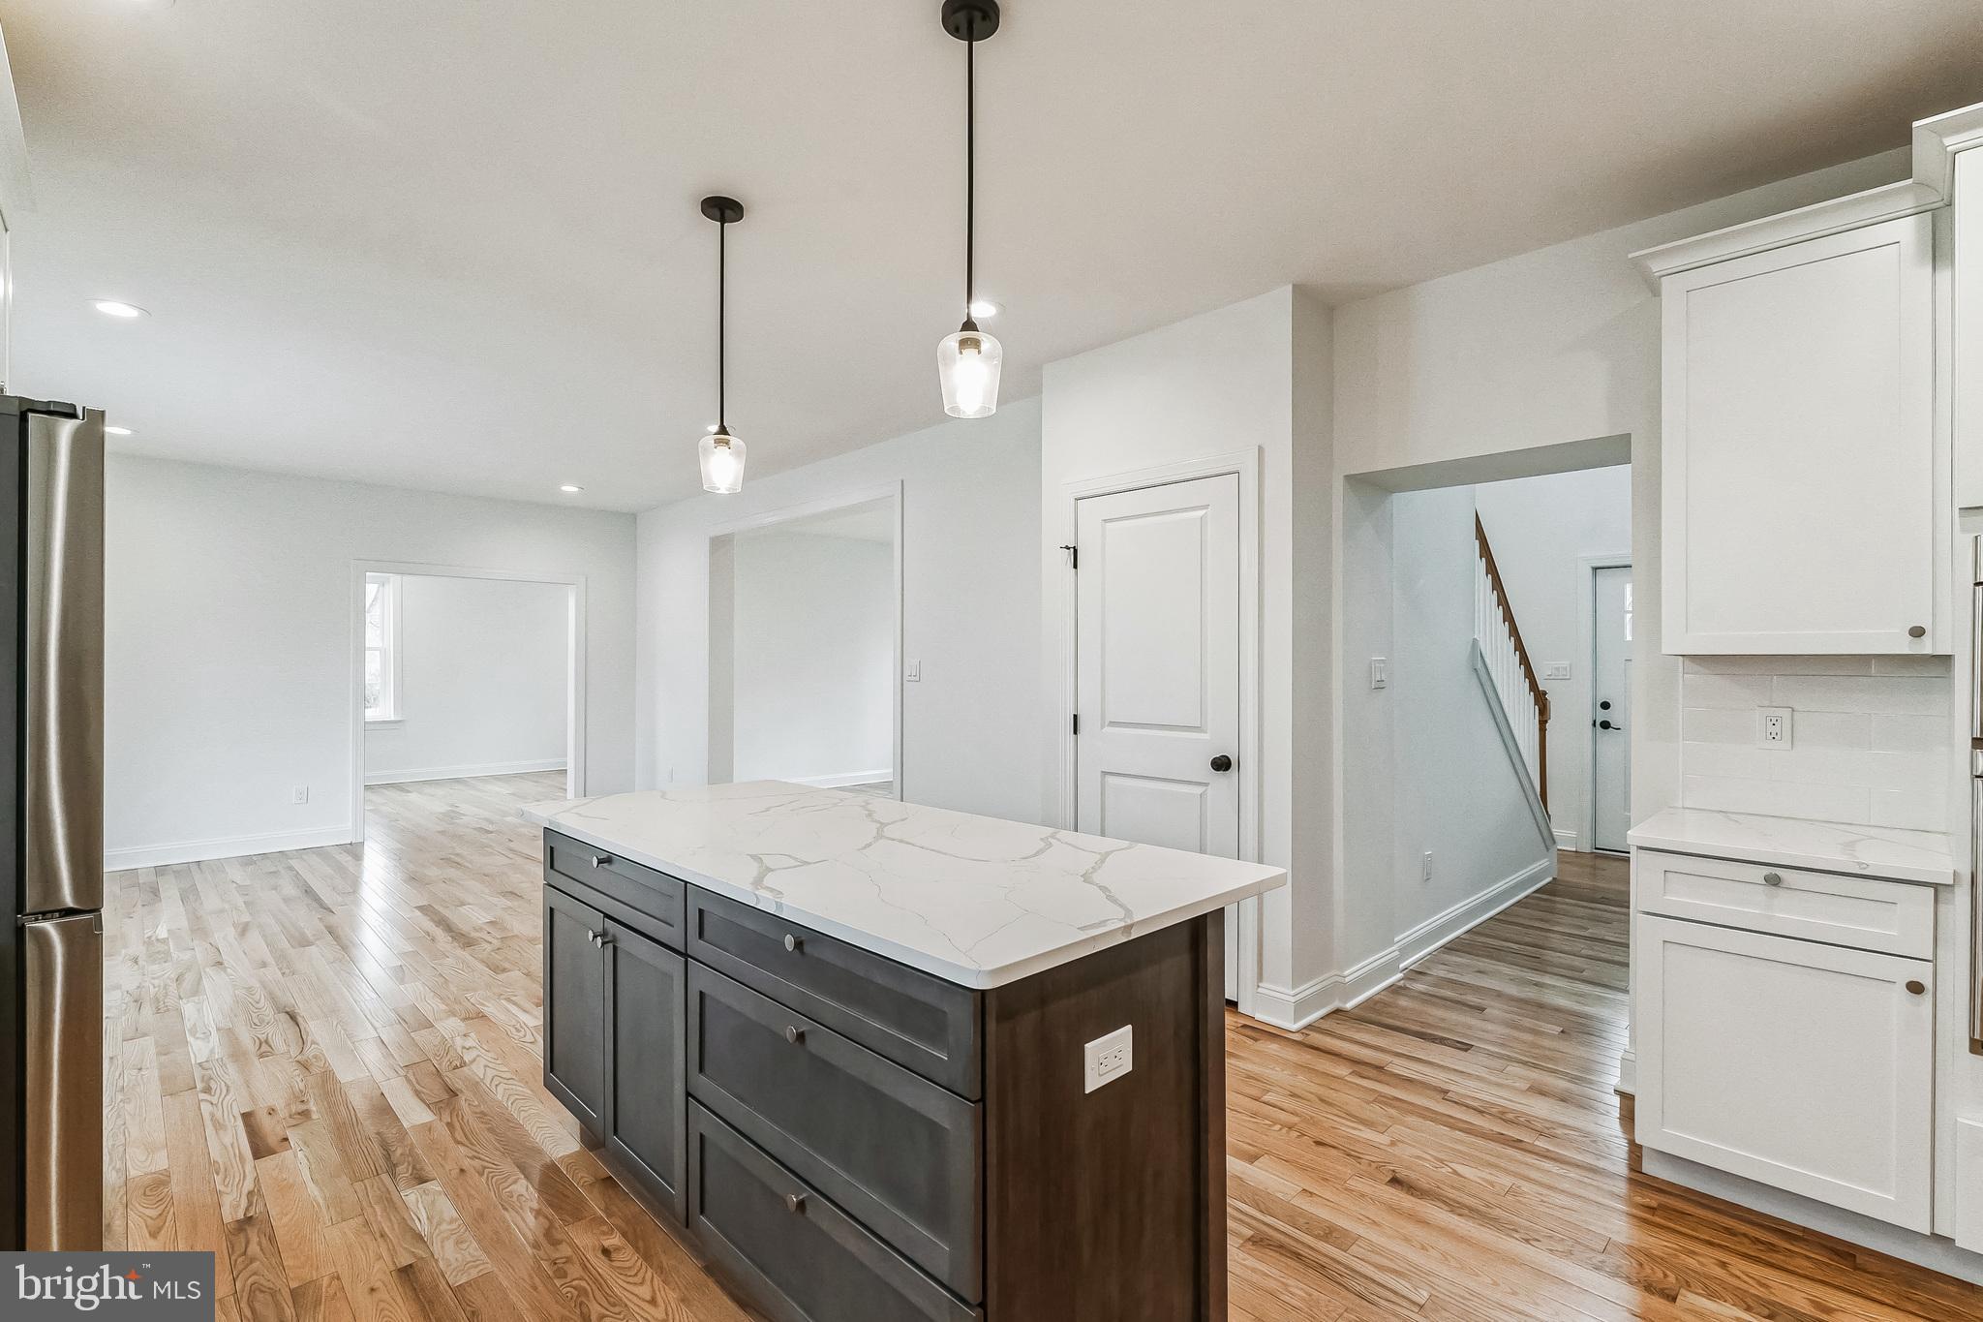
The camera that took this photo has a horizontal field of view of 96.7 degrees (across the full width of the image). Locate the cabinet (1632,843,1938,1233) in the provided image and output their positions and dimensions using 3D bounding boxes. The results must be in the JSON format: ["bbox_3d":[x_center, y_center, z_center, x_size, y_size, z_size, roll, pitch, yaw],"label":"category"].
[{"bbox_3d":[2.060,0.912,2.291,0.615,0.883,0.542,0,0,-45],"label":"cabinet"}]

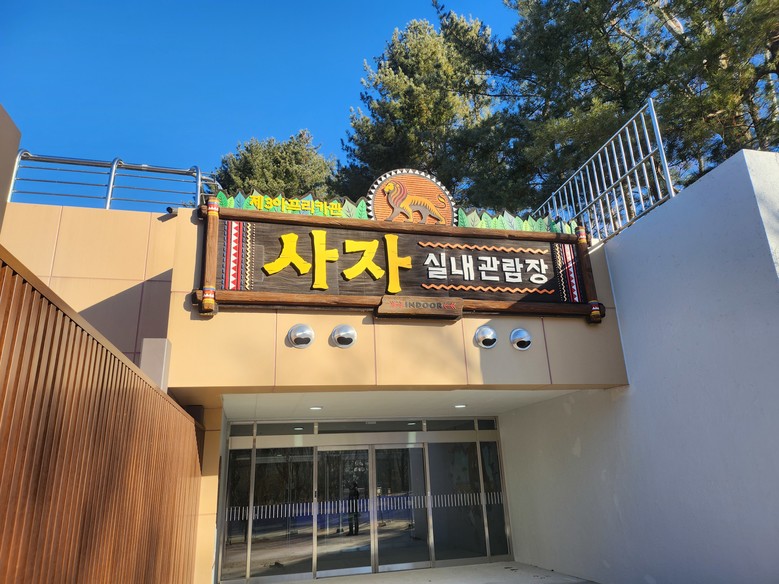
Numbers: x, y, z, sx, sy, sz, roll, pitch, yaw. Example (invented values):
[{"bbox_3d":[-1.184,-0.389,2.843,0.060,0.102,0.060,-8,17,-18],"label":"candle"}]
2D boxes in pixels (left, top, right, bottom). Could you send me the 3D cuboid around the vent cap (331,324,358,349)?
[{"bbox_3d":[-0.514,0.518,6.181,0.270,0.270,0.130,2,-19,-14],"label":"vent cap"}]

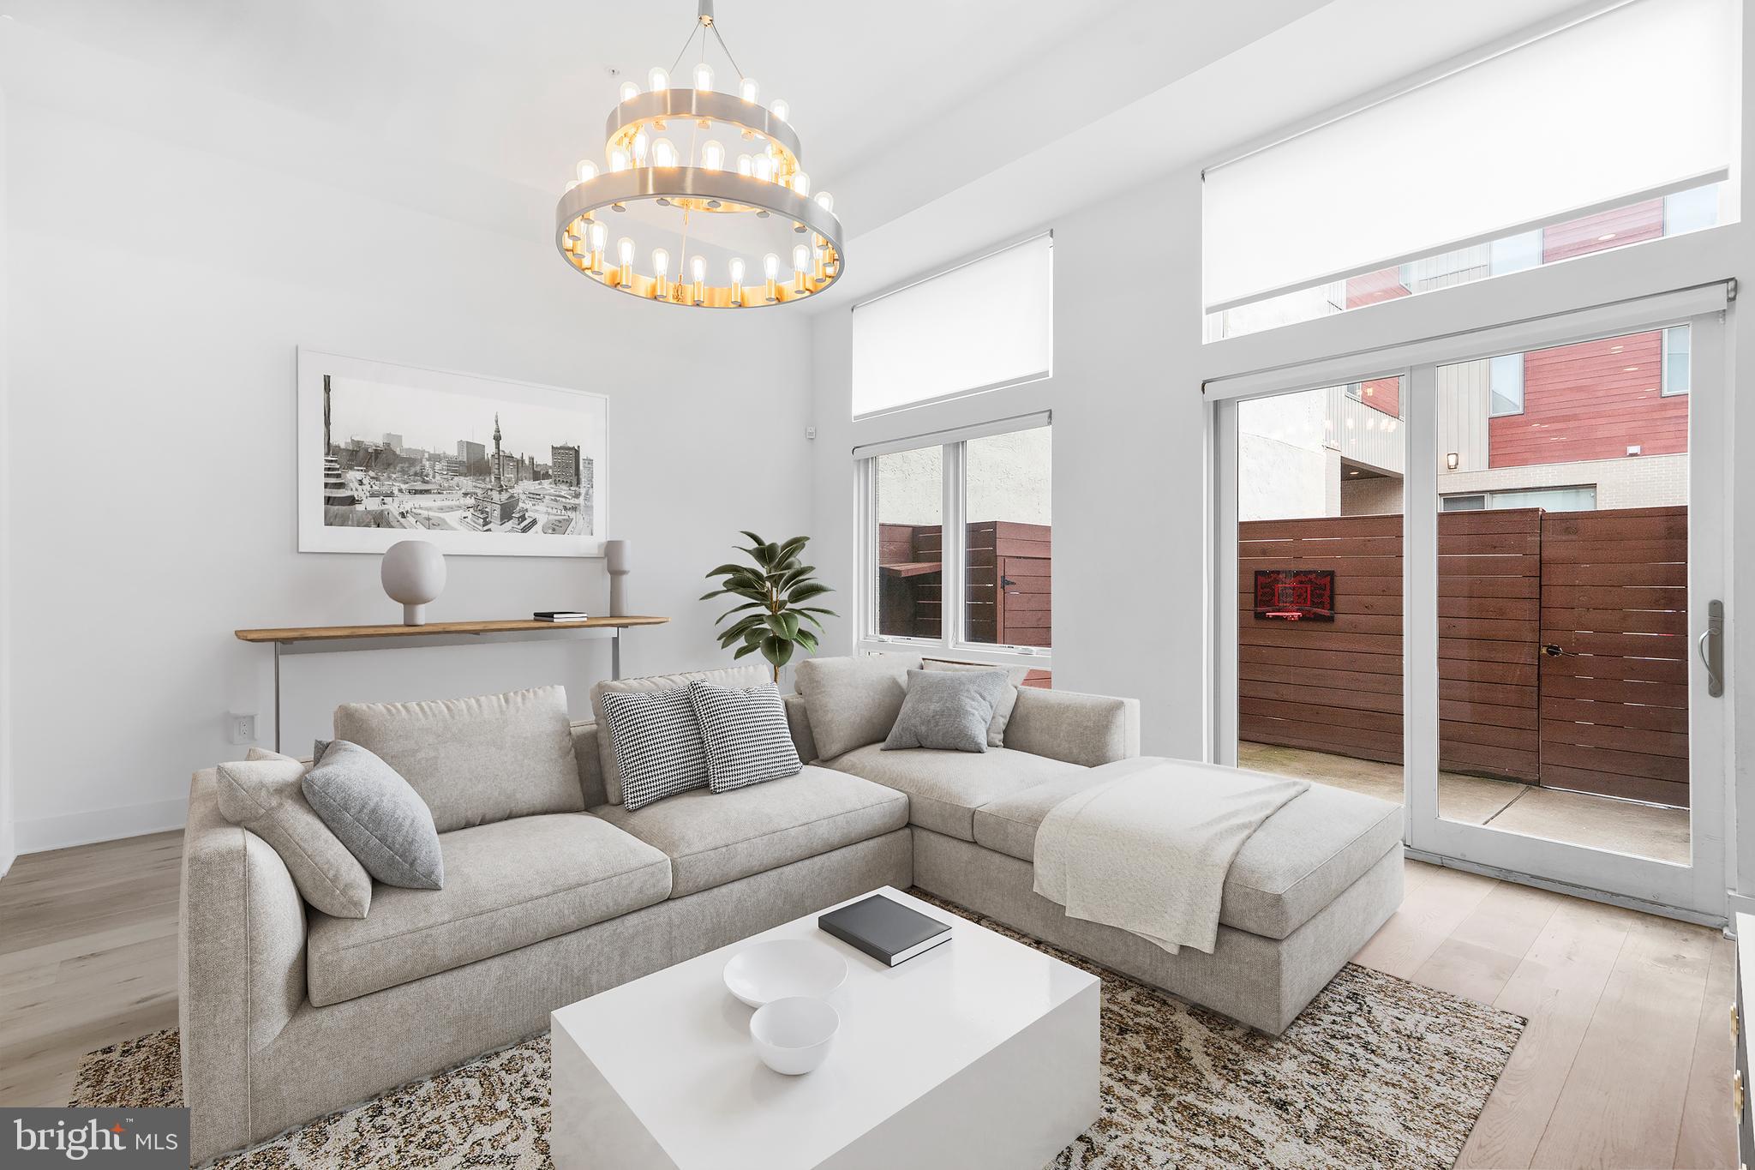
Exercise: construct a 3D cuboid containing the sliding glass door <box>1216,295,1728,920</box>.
[{"bbox_3d":[2.335,0.073,3.328,0.120,2.155,1.764,0,0,-42],"label":"sliding glass door"}]

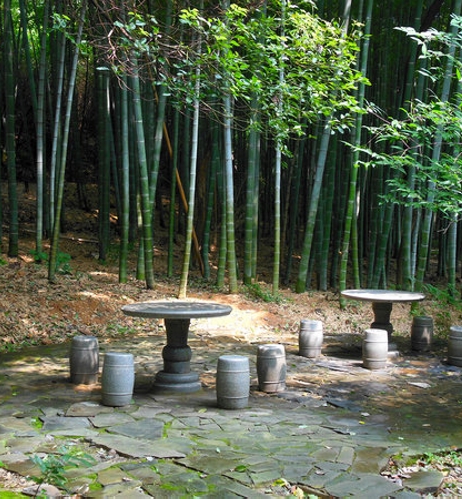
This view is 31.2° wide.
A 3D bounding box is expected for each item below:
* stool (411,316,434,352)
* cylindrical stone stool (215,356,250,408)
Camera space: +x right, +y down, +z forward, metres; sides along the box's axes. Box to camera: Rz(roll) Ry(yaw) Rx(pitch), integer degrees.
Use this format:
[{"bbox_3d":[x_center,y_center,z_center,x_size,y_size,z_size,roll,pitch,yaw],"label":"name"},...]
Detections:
[{"bbox_3d":[2.461,1.085,10.608,0.278,0.416,0.278,1,2,0],"label":"stool"},{"bbox_3d":[0.021,1.118,6.987,0.278,0.416,0.278,1,2,0],"label":"cylindrical stone stool"}]

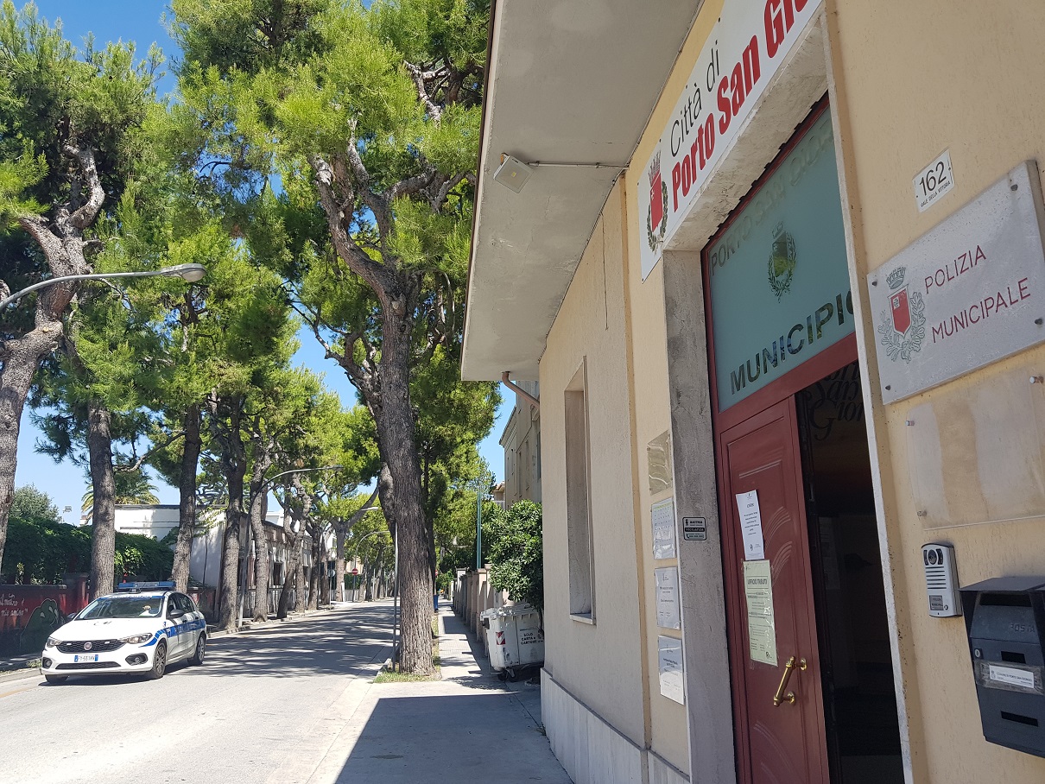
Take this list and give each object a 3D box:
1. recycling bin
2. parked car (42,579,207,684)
[{"bbox_3d":[0.000,4.293,13.554,1.220,1.170,0.940,1,-14,-14],"label":"recycling bin"},{"bbox_3d":[-7.321,4.484,14.891,1.820,1.600,4.380,1,-14,-7],"label":"parked car"}]

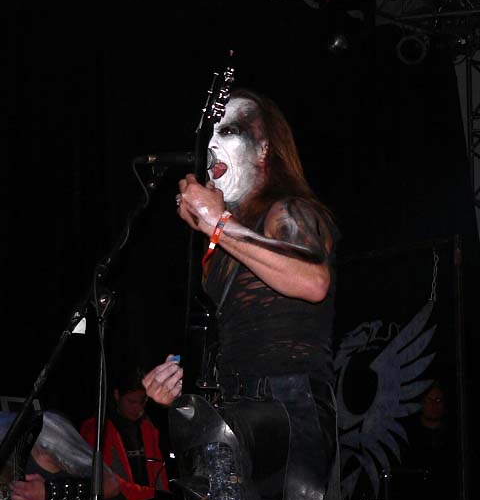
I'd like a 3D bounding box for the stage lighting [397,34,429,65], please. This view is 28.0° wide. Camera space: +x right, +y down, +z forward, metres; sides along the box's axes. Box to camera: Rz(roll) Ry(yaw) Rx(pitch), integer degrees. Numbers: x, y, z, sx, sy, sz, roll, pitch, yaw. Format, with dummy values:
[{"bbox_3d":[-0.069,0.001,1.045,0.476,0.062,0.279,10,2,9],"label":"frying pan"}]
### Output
[{"bbox_3d":[1.388,-1.615,7.714,0.260,0.260,0.300,-1,14,12],"label":"stage lighting"}]

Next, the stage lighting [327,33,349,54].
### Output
[{"bbox_3d":[0.860,-1.801,8.301,0.220,0.220,0.270,-3,20,16],"label":"stage lighting"}]

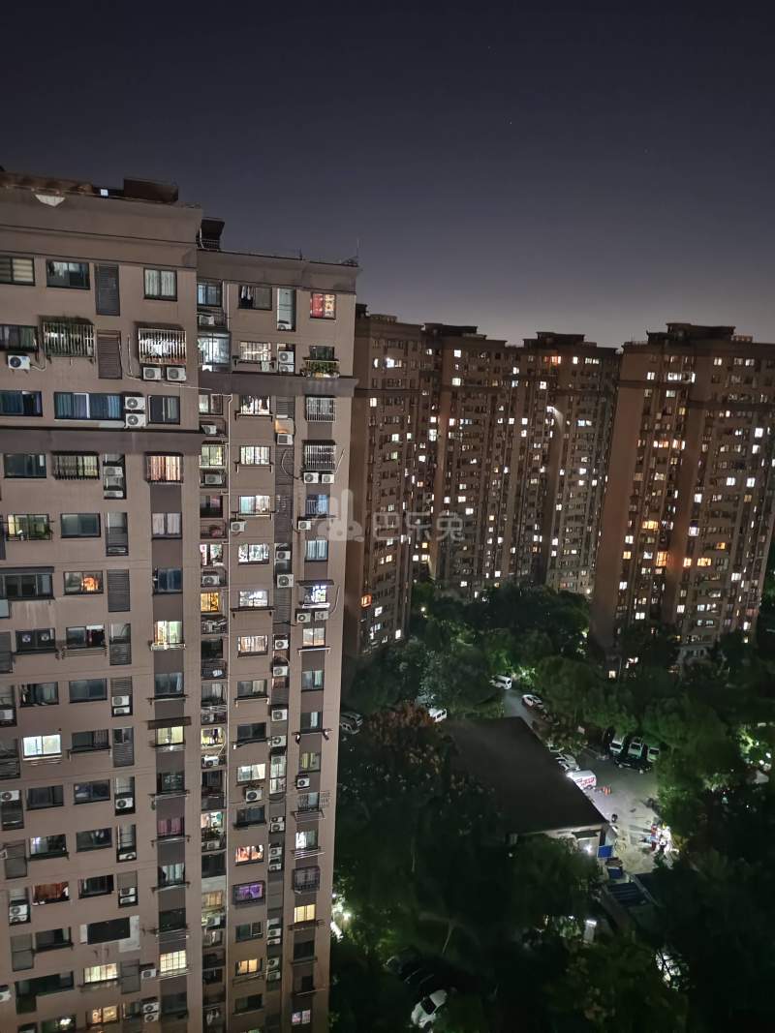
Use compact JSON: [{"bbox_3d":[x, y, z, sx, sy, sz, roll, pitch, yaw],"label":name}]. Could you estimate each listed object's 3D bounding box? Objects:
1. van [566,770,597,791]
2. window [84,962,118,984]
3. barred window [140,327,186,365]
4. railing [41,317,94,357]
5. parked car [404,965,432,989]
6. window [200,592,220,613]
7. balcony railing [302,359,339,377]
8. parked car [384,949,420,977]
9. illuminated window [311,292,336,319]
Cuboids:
[{"bbox_3d":[24.221,33.912,87.940,4.400,1.900,1.650,-1,13,-18],"label":"van"},{"bbox_3d":[-15.997,25.541,38.395,1.738,1.060,0.120,-1,12,-17],"label":"window"},{"bbox_3d":[-10.509,-7.921,32.153,2.092,1.562,0.550,-1,12,-17],"label":"barred window"},{"bbox_3d":[-14.303,-7.933,30.986,2.038,1.474,0.550,-1,12,-17],"label":"railing"},{"bbox_3d":[2.784,39.308,57.807,4.650,1.620,1.850,-7,15,-39],"label":"parked car"},{"bbox_3d":[-10.383,5.024,40.102,1.032,1.203,0.120,-1,12,-17],"label":"window"},{"bbox_3d":[-3.789,-8.442,39.288,2.055,0.948,0.500,-1,12,-17],"label":"balcony railing"},{"bbox_3d":[1.472,38.893,59.743,4.600,1.500,1.820,-7,15,-39],"label":"parked car"},{"bbox_3d":[-3.636,-11.905,38.860,1.437,1.373,0.120,-1,12,-17],"label":"illuminated window"}]

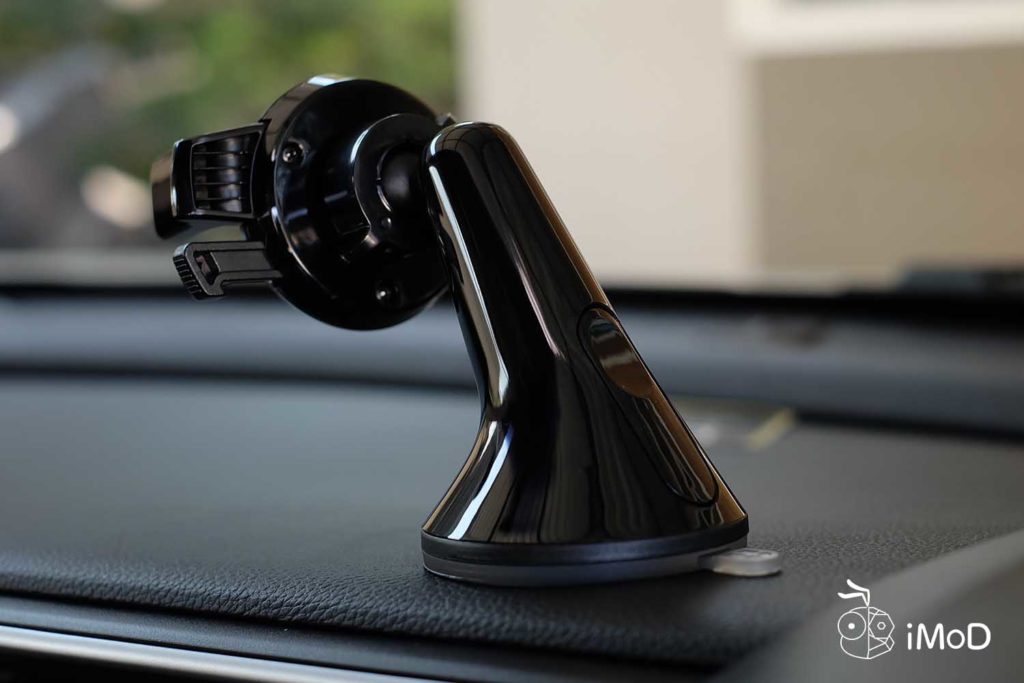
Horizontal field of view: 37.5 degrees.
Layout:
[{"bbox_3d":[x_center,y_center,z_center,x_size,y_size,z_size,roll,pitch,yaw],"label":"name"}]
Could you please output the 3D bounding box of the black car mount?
[{"bbox_3d":[-0.012,-0.008,0.348,0.148,0.114,0.090,-2,1,34],"label":"black car mount"}]

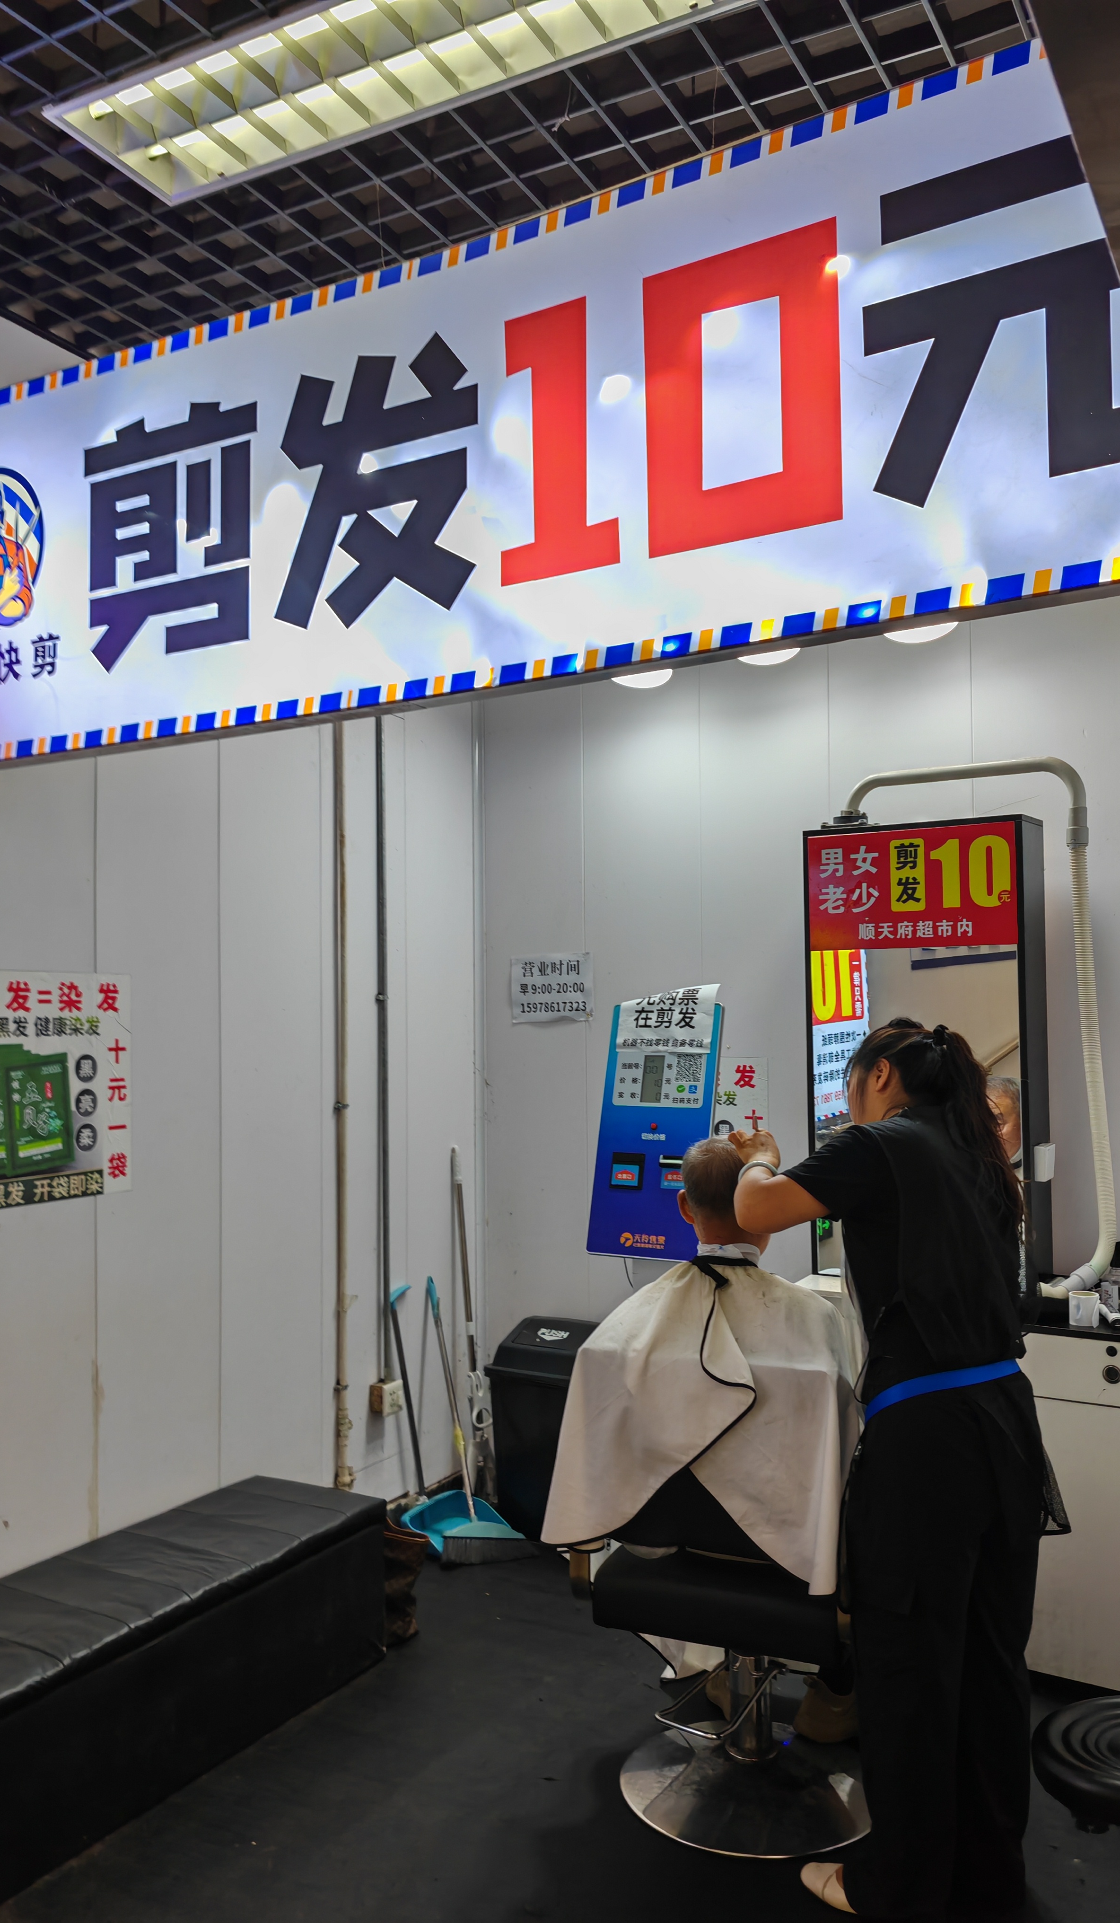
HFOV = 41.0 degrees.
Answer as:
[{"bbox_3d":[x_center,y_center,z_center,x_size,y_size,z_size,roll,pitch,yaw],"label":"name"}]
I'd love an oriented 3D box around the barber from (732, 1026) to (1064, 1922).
[{"bbox_3d":[0.605,0.894,2.740,0.510,1.560,0.580,1,-3,-43],"label":"barber"}]

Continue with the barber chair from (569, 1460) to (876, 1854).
[{"bbox_3d":[0.428,1.214,3.149,0.620,0.950,0.820,-2,-2,29],"label":"barber chair"}]

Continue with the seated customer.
[{"bbox_3d":[0.441,1.005,3.193,0.650,1.310,0.920,-2,-2,29],"label":"seated customer"}]

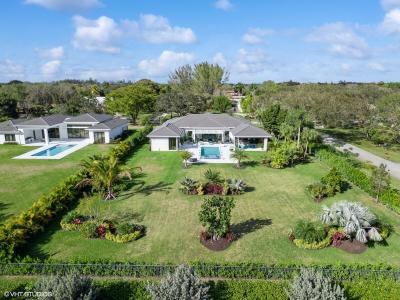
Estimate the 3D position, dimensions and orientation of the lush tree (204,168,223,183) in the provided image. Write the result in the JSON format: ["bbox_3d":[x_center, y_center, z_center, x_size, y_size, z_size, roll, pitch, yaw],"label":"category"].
[{"bbox_3d":[2.099,4.428,43.224,2.800,3.230,2.800,0,13,0],"label":"lush tree"}]

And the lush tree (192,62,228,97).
[{"bbox_3d":[5.877,-35.010,156.141,20.150,27.260,19.140,0,13,0],"label":"lush tree"}]

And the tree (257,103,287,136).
[{"bbox_3d":[18.244,-6.407,70.032,6.540,10.800,6.220,0,13,0],"label":"tree"}]

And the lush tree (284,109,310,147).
[{"bbox_3d":[21.966,-4.420,63.354,5.010,10.050,4.760,0,13,0],"label":"lush tree"}]

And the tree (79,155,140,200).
[{"bbox_3d":[-12.715,3.775,38.954,8.710,6.490,8.280,0,13,0],"label":"tree"}]

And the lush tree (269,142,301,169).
[{"bbox_3d":[16.841,0.753,55.198,5.980,4.790,5.380,0,13,0],"label":"lush tree"}]

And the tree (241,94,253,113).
[{"bbox_3d":[24.799,-24.010,146.438,5.800,10.400,5.510,0,13,0],"label":"tree"}]

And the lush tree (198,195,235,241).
[{"bbox_3d":[1.762,7.102,28.749,3.630,4.780,3.260,0,13,0],"label":"lush tree"}]

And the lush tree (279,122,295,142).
[{"bbox_3d":[19.797,-3.019,63.196,3.410,6.300,3.240,0,13,0],"label":"lush tree"}]

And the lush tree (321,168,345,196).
[{"bbox_3d":[18.935,4.483,39.940,3.090,3.650,2.940,0,13,0],"label":"lush tree"}]

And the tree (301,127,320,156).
[{"bbox_3d":[24.114,-1.823,60.660,3.930,6.250,3.730,0,13,0],"label":"tree"}]

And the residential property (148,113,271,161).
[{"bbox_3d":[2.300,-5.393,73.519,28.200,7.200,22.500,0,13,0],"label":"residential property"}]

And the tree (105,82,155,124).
[{"bbox_3d":[-26.534,-16.995,105.958,19.850,15.630,18.860,0,13,0],"label":"tree"}]

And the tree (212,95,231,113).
[{"bbox_3d":[11.502,-24.187,148.453,9.630,9.800,9.150,0,13,0],"label":"tree"}]

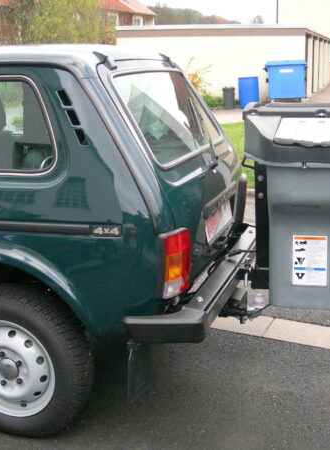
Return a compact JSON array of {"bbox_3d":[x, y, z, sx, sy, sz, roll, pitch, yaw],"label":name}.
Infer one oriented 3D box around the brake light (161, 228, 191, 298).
[{"bbox_3d":[0.048,0.146,2.491,0.085,0.245,0.175,3,15,18],"label":"brake light"}]

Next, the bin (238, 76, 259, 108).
[{"bbox_3d":[2.468,-3.893,19.400,0.600,0.950,0.600,2,15,16],"label":"bin"}]

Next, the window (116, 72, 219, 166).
[{"bbox_3d":[0.060,-0.531,3.060,0.050,0.420,1.050,-33,2,23],"label":"window"}]

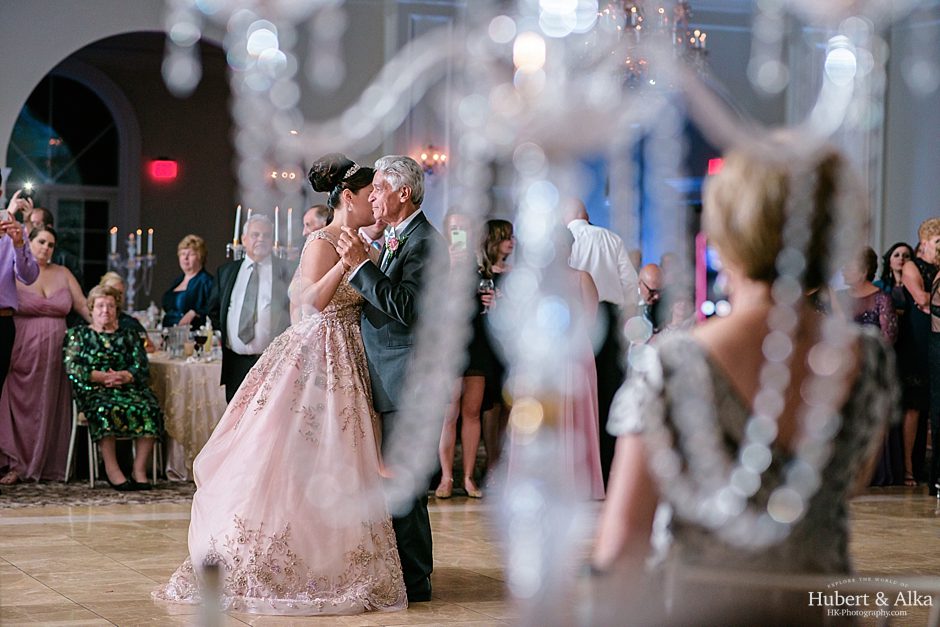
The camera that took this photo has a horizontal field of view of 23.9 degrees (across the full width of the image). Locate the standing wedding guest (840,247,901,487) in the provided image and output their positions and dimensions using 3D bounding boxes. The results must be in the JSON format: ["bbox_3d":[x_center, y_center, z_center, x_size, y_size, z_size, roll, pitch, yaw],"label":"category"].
[{"bbox_3d":[2.585,0.332,14.400,0.480,1.540,0.370,2,1,30],"label":"standing wedding guest"}]

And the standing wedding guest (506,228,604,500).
[{"bbox_3d":[0.506,0.291,13.150,0.540,1.590,0.420,1,1,-14],"label":"standing wedding guest"}]

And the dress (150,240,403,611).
[{"bbox_3d":[-0.747,0.412,8.800,0.960,1.450,0.800,1,1,-2],"label":"dress"}]

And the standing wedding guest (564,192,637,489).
[{"bbox_3d":[0.827,0.183,13.950,0.500,1.790,0.360,1,1,-18],"label":"standing wedding guest"}]

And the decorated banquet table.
[{"bbox_3d":[-1.382,0.657,14.300,1.520,0.750,1.520,1,1,0],"label":"decorated banquet table"}]

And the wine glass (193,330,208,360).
[{"bbox_3d":[-1.685,0.196,13.900,0.086,0.195,0.086,1,1,0],"label":"wine glass"}]

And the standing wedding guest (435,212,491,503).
[{"bbox_3d":[-0.044,0.232,13.100,0.440,1.690,0.360,1,1,5],"label":"standing wedding guest"}]

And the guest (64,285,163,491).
[{"bbox_3d":[-2.152,0.429,13.400,0.580,1.210,0.780,1,1,-16],"label":"guest"}]

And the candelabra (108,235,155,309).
[{"bbox_3d":[-3.325,-0.310,21.800,0.450,0.880,0.450,1,1,0],"label":"candelabra"}]

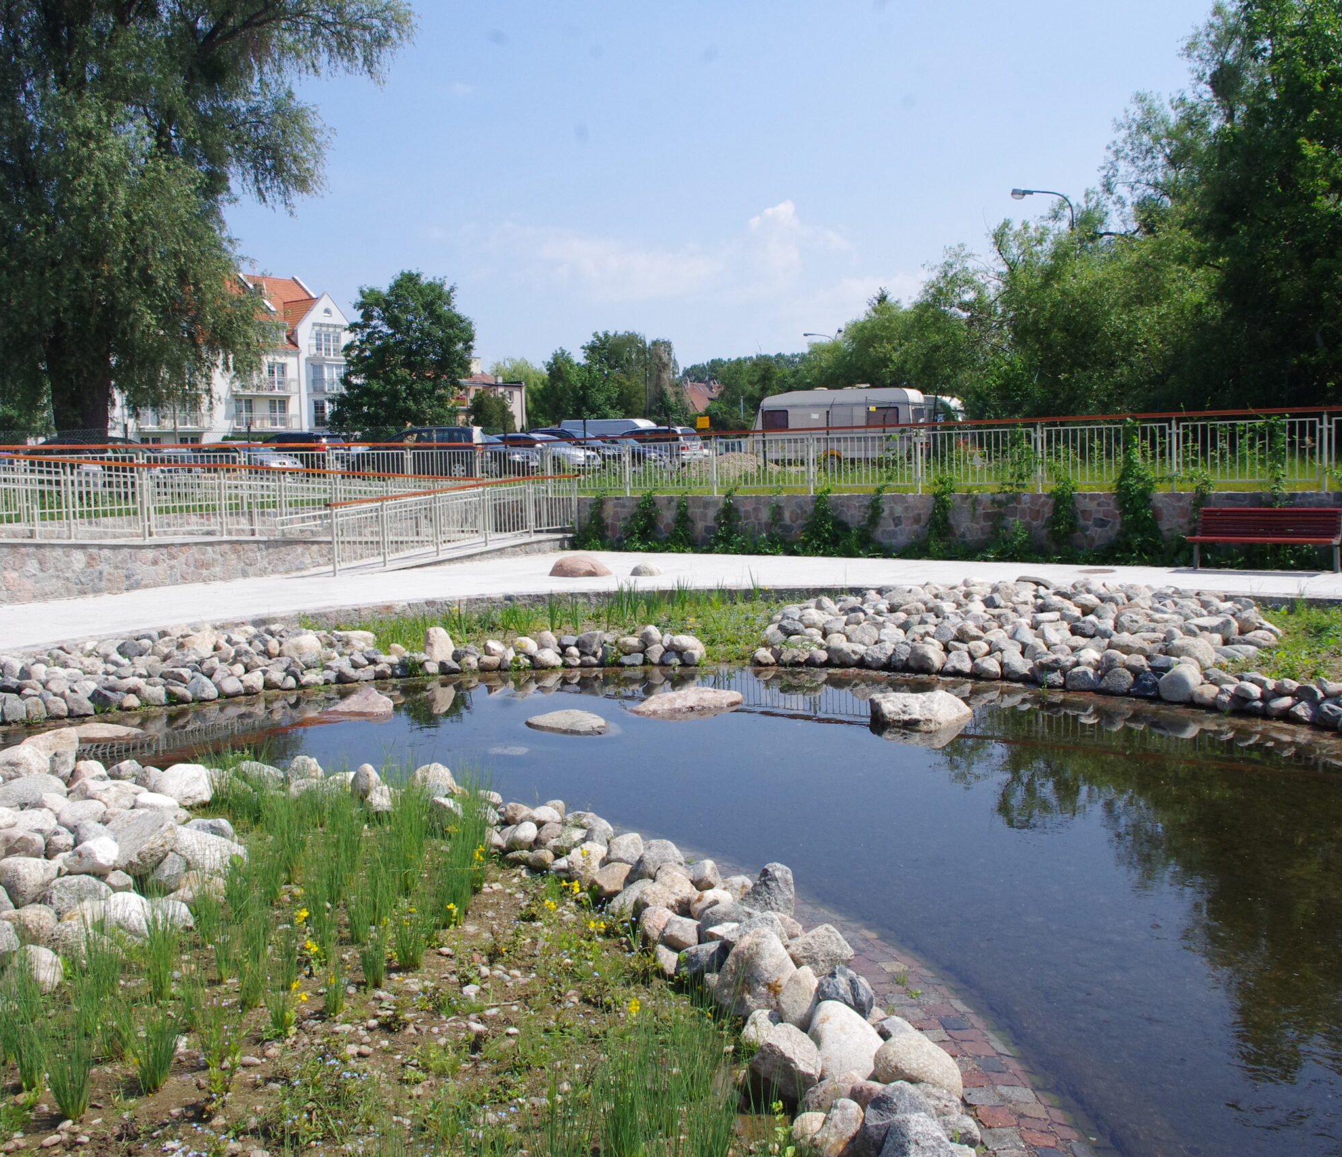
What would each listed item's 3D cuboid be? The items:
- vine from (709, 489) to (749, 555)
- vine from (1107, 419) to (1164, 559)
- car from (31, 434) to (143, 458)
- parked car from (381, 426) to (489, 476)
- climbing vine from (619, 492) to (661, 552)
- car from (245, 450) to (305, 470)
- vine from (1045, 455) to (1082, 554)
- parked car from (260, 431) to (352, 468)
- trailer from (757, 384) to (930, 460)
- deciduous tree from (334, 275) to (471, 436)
[{"bbox_3d":[1.042,-1.010,23.230,0.554,1.139,0.400,2,6,38],"label":"vine"},{"bbox_3d":[6.693,-1.250,18.771,0.671,2.010,0.450,2,6,38],"label":"vine"},{"bbox_3d":[-16.536,-3.339,37.529,4.350,1.460,1.750,0,5,13],"label":"car"},{"bbox_3d":[-7.659,-3.789,40.016,4.250,1.620,1.770,0,4,11],"label":"parked car"},{"bbox_3d":[-0.588,-1.065,24.505,0.666,1.099,0.400,2,6,38],"label":"climbing vine"},{"bbox_3d":[-13.932,-3.660,41.420,4.400,1.400,1.750,0,5,15],"label":"car"},{"bbox_3d":[5.851,-1.107,19.446,0.443,1.438,0.350,2,6,38],"label":"vine"},{"bbox_3d":[-12.971,-3.958,43.404,4.300,1.650,1.770,0,5,13],"label":"parked car"},{"bbox_3d":[5.512,-4.802,42.967,5.500,2.600,2.200,1,5,24],"label":"trailer"},{"bbox_3d":[-11.624,-8.778,56.475,5.700,8.500,5.500,-2,4,-11],"label":"deciduous tree"}]

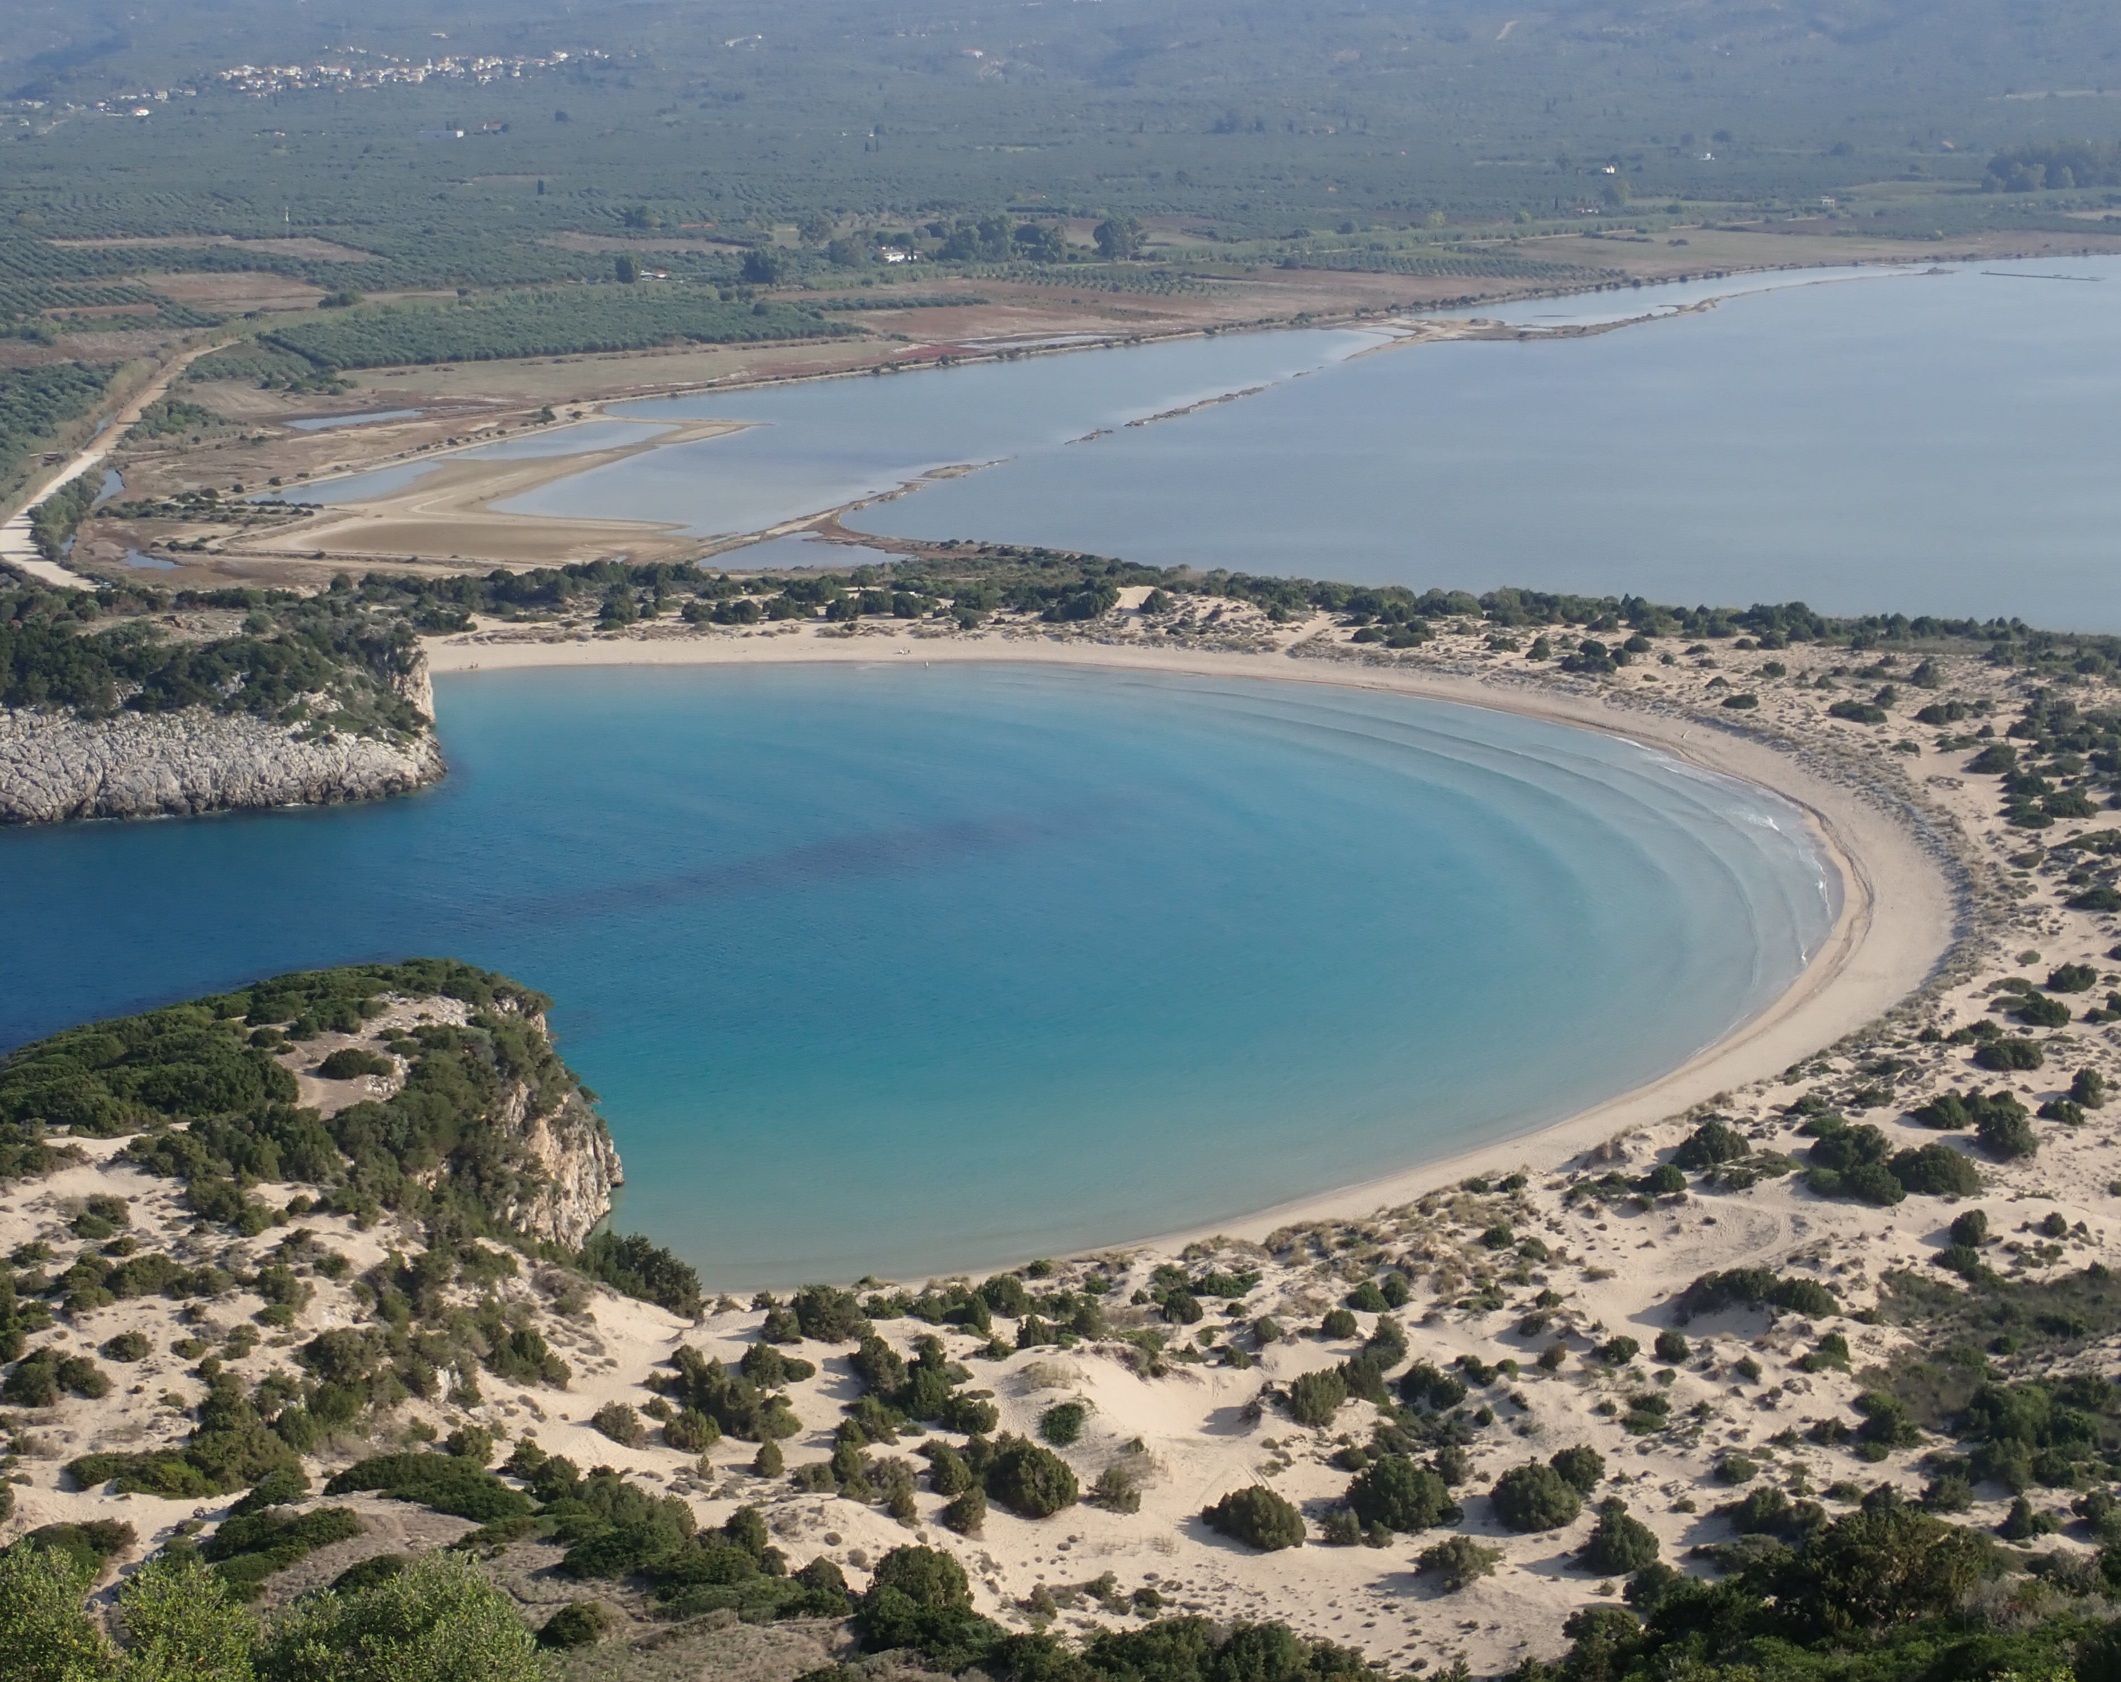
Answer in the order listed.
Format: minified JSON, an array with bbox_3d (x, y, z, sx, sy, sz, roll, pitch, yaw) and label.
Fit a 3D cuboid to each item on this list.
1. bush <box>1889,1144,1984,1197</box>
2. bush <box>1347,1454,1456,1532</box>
[{"bbox_3d":[116.790,43.960,492.820,12.630,5.880,11.360,0,15,0],"label":"bush"},{"bbox_3d":[35.250,67.330,380.980,11.390,6.610,10.250,0,15,0],"label":"bush"}]

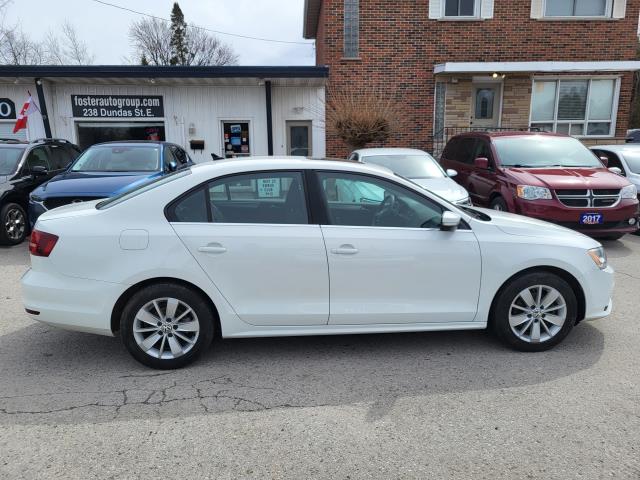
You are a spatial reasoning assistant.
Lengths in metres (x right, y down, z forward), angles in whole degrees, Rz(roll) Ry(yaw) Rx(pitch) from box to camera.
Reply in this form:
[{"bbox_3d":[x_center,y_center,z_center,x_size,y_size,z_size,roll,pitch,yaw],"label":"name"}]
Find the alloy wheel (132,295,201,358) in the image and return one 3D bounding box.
[{"bbox_3d":[-1.050,0.590,3.352,0.440,0.440,0.190,-1,12,-5],"label":"alloy wheel"}]

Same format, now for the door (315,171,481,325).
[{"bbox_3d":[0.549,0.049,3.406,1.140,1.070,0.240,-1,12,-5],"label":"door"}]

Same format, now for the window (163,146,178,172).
[{"bbox_3d":[-2.468,-1.312,7.847,0.140,0.420,0.880,-1,12,-3],"label":"window"}]

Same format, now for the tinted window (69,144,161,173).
[{"bbox_3d":[-3.159,-1.288,7.648,1.400,0.130,0.840,-1,40,-3],"label":"tinted window"}]

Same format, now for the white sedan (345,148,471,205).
[{"bbox_3d":[1.254,-0.908,8.492,1.790,1.450,4.550,-1,12,-1],"label":"white sedan"}]

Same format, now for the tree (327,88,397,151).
[{"bbox_3d":[1.130,-2.566,12.847,2.100,2.900,2.000,0,12,0],"label":"tree"}]

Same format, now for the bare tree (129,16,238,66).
[{"bbox_3d":[-10.721,-11.983,38.371,8.800,11.200,8.600,0,12,0],"label":"bare tree"}]

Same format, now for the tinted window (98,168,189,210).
[{"bbox_3d":[-1.296,-0.490,3.885,0.680,0.120,1.250,-24,13,0],"label":"tinted window"}]

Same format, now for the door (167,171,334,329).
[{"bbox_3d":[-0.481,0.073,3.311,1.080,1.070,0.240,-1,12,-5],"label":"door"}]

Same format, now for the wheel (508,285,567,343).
[{"bbox_3d":[1.589,0.527,3.595,0.440,0.440,0.190,-1,12,-5],"label":"wheel"}]

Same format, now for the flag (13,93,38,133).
[{"bbox_3d":[-7.594,-3.274,12.394,0.720,1.050,0.350,-1,12,-6],"label":"flag"}]

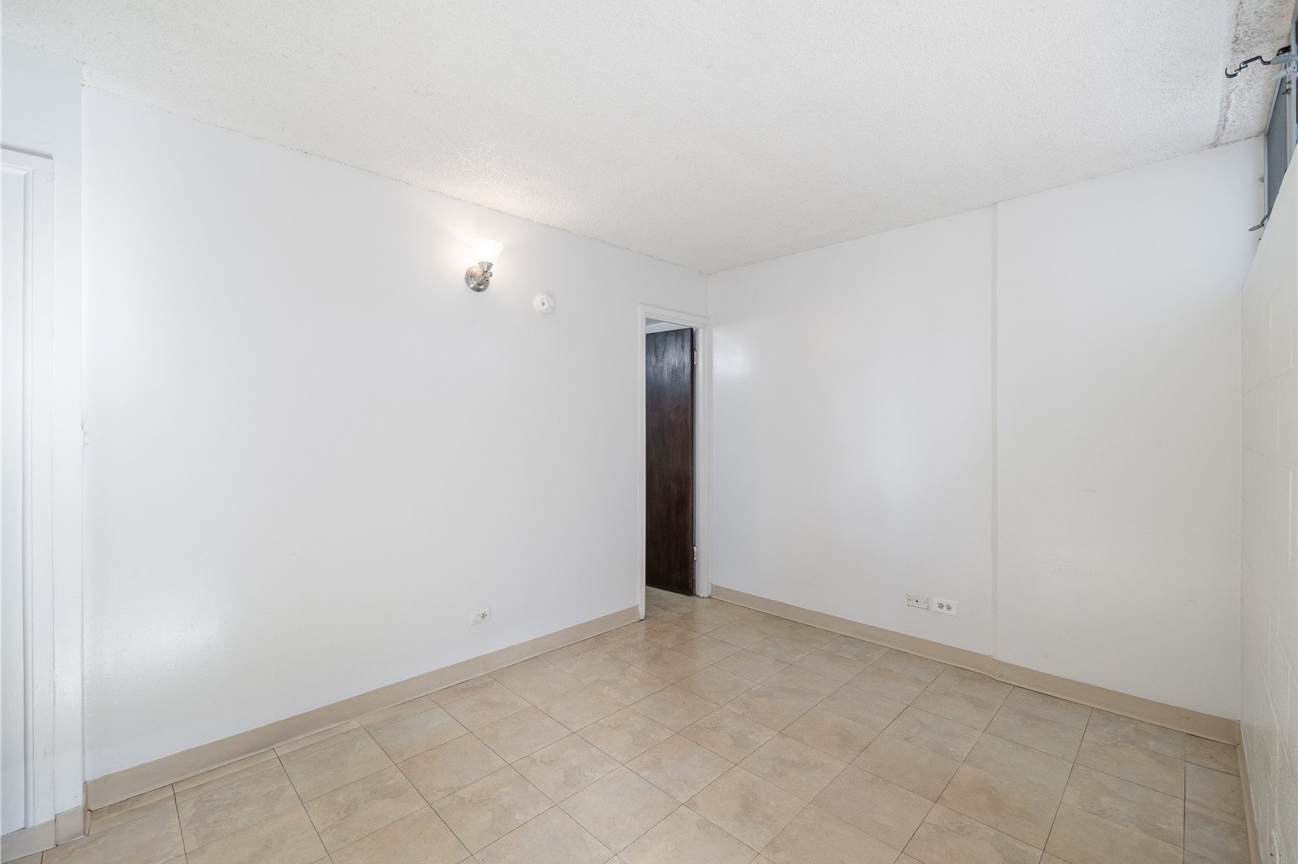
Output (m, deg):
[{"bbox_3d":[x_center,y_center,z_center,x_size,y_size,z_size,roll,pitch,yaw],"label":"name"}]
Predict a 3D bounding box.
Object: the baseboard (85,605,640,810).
[{"bbox_3d":[-0.974,1.211,2.621,2.500,0.105,0.018,0,0,-43],"label":"baseboard"}]

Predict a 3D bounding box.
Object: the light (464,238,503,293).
[{"bbox_3d":[-0.834,-0.836,2.654,0.145,0.227,0.170,0,0,-43],"label":"light"}]

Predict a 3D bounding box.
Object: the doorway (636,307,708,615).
[{"bbox_3d":[0.172,0.200,3.782,0.730,2.115,0.130,0,0,-43],"label":"doorway"}]

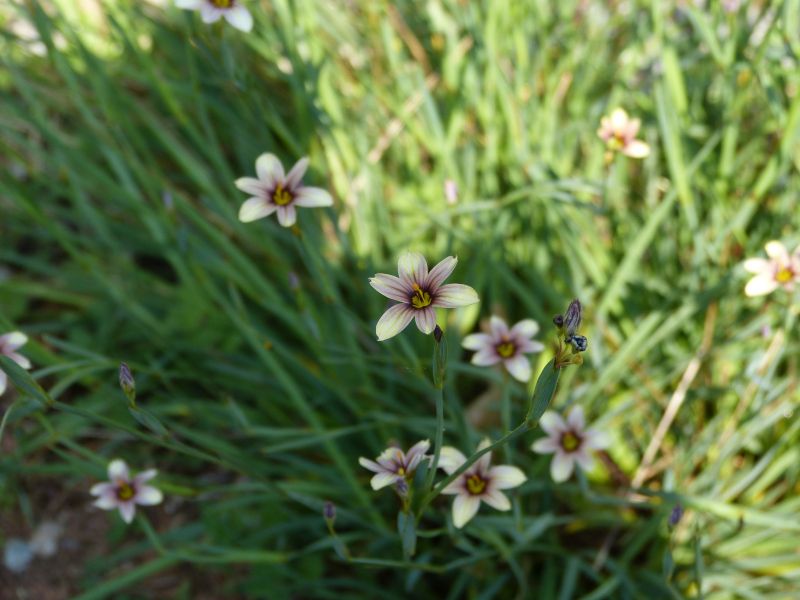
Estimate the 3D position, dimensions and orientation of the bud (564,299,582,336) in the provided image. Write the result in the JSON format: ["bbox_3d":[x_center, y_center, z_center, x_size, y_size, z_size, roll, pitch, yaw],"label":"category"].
[{"bbox_3d":[0.034,0.003,0.388,0.003,0.008,0.003,13,28,4],"label":"bud"}]

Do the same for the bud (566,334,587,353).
[{"bbox_3d":[0.034,0.008,0.388,0.004,0.003,0.004,0,35,0],"label":"bud"}]

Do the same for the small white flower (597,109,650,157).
[{"bbox_3d":[0.074,-0.055,0.660,0.018,0.009,0.018,0,61,13],"label":"small white flower"}]

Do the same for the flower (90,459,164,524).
[{"bbox_3d":[-0.074,0.052,0.540,0.019,0.008,0.020,0,60,4],"label":"flower"}]

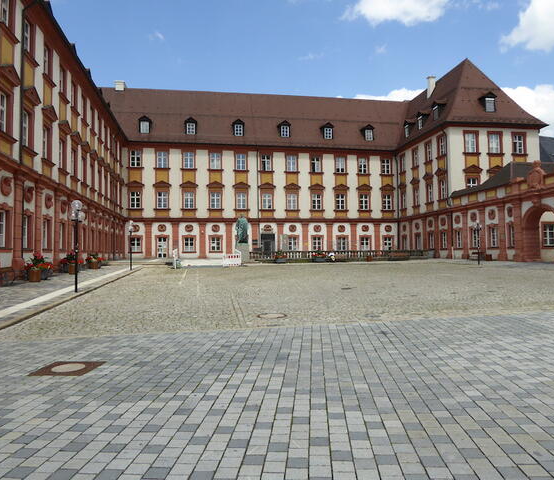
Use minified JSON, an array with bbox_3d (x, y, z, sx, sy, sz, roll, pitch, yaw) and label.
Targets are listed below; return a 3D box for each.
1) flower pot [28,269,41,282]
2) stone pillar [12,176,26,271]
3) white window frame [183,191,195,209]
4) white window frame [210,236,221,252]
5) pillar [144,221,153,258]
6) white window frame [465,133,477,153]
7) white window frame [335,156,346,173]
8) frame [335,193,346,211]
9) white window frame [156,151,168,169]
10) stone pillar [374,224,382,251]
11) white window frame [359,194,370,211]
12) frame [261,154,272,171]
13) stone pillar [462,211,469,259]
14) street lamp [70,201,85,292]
[{"bbox_3d":[-11.295,1.692,21.600,0.560,0.540,0.560,0,-2,-10],"label":"flower pot"},{"bbox_3d":[-12.219,-0.804,21.865,0.280,4.550,0.880,0,-2,-10],"label":"stone pillar"},{"bbox_3d":[-10.118,-4.576,53.476,1.186,1.844,0.150,0,-2,-10],"label":"white window frame"},{"bbox_3d":[-7.480,0.597,56.932,1.240,1.680,0.170,0,-2,-10],"label":"white window frame"},{"bbox_3d":[-14.754,0.009,53.237,0.981,4.172,0.400,0,-2,-10],"label":"pillar"},{"bbox_3d":[19.416,-9.693,46.302,1.252,1.909,0.150,0,-2,-10],"label":"white window frame"},{"bbox_3d":[8.222,-9.692,59.946,1.220,1.980,0.170,0,-2,-10],"label":"white window frame"},{"bbox_3d":[7.849,-4.626,56.643,1.193,1.875,0.150,0,-2,-10],"label":"frame"},{"bbox_3d":[-13.323,-9.293,54.095,1.287,1.907,0.150,0,-2,-10],"label":"white window frame"},{"bbox_3d":[12.621,-0.097,58.015,0.940,4.207,0.400,0,-2,-10],"label":"stone pillar"},{"bbox_3d":[11.571,-4.987,60.983,1.340,2.030,0.200,0,-2,-10],"label":"white window frame"},{"bbox_3d":[-1.245,-9.382,56.204,1.291,2.043,0.150,0,-2,-10],"label":"frame"},{"bbox_3d":[17.085,-0.403,41.893,0.400,4.303,0.800,0,-2,-9],"label":"stone pillar"},{"bbox_3d":[-7.333,0.237,16.944,0.580,3.380,0.500,0,-2,-23],"label":"street lamp"}]

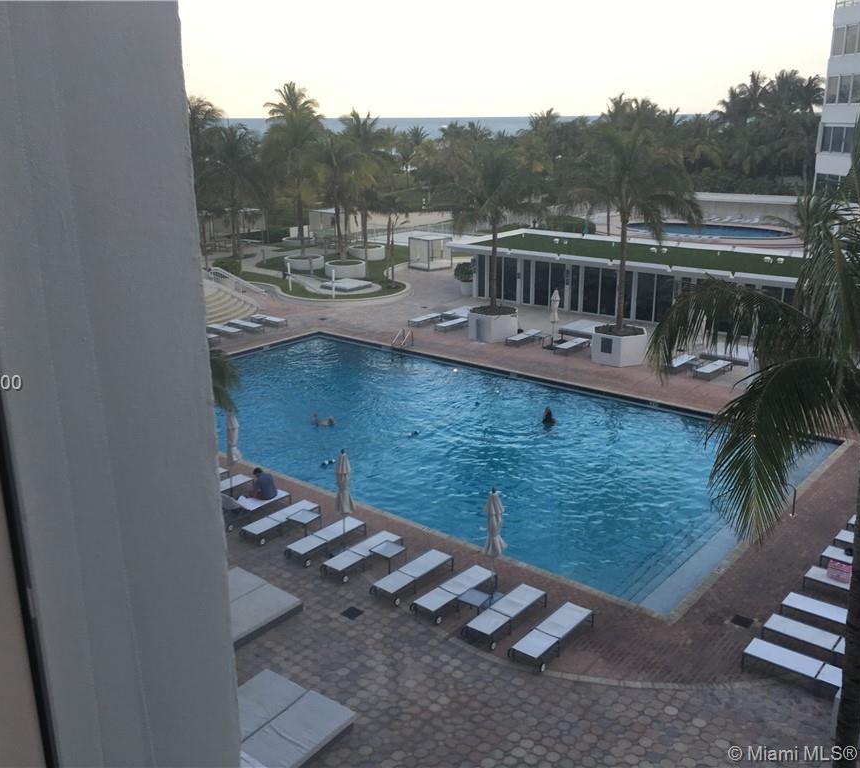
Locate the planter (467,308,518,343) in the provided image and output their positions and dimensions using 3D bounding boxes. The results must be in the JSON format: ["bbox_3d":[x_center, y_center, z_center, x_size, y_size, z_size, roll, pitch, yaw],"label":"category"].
[{"bbox_3d":[2.901,-2.728,39.233,2.350,1.270,2.100,14,22,38],"label":"planter"}]

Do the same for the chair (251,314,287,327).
[{"bbox_3d":[-7.933,-3.078,42.348,2.000,0.380,0.590,13,22,38],"label":"chair"}]

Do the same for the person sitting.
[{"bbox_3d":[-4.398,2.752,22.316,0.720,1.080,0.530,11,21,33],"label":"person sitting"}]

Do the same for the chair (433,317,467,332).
[{"bbox_3d":[1.171,-2.780,40.950,0.610,0.370,2.060,14,22,38],"label":"chair"}]

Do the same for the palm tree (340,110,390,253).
[{"bbox_3d":[-4.690,-14.197,60.270,3.700,9.760,3.700,-2,17,-4],"label":"palm tree"}]

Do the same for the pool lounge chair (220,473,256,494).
[{"bbox_3d":[-5.692,2.966,22.926,0.590,0.370,2.050,14,22,38],"label":"pool lounge chair"}]

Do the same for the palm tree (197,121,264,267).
[{"bbox_3d":[-13.751,-13.285,60.130,4.800,9.200,4.800,-4,18,-12],"label":"palm tree"}]

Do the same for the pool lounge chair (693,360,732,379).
[{"bbox_3d":[11.098,-0.525,33.493,0.610,0.370,2.060,14,23,39],"label":"pool lounge chair"}]

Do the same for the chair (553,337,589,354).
[{"bbox_3d":[6.214,-1.611,37.085,0.610,0.370,2.060,14,22,38],"label":"chair"}]

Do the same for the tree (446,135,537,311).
[{"bbox_3d":[2.751,-7.081,38.382,4.300,7.506,4.300,0,17,0],"label":"tree"}]

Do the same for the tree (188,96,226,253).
[{"bbox_3d":[-15.888,-14.470,59.915,3.600,10.639,3.600,0,17,0],"label":"tree"}]

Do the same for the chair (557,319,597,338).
[{"bbox_3d":[7.300,-2.388,39.475,1.900,0.470,2.120,13,22,37],"label":"chair"}]

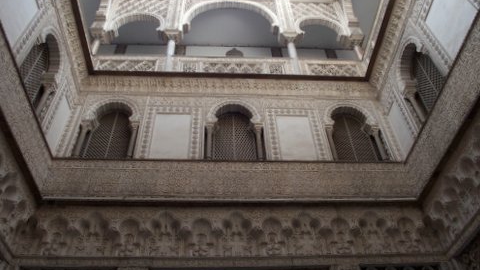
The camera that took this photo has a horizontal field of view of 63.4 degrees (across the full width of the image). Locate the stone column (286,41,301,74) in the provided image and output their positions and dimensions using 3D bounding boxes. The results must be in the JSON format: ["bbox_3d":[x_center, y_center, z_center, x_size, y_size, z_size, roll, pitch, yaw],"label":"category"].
[{"bbox_3d":[1.180,-1.617,8.382,0.180,1.377,0.180,1,-45,-3],"label":"stone column"}]

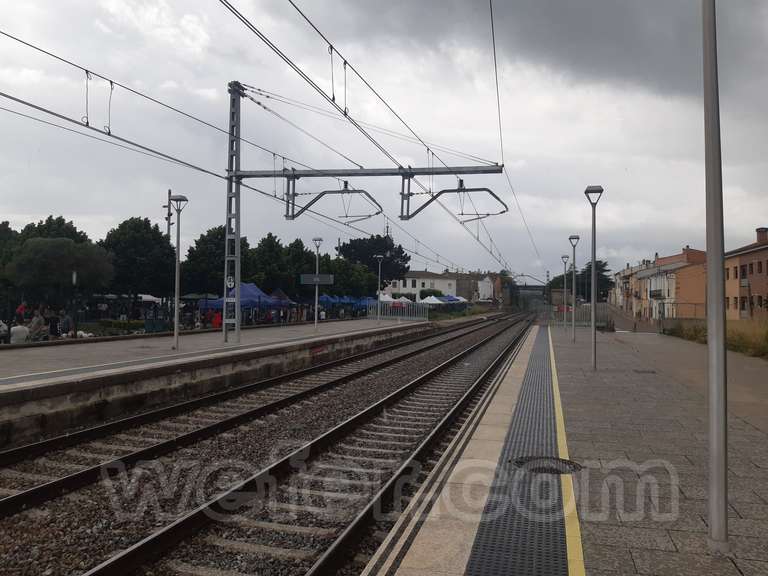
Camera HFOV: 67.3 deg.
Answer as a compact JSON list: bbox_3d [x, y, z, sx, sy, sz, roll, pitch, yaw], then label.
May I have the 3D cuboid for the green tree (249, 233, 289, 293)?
[{"bbox_3d":[-8.711,-0.488,43.500,3.900,7.390,3.900,0,-1,16],"label":"green tree"}]

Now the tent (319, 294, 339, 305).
[{"bbox_3d":[-7.128,2.409,73.976,3.000,3.100,3.000,0,-2,16],"label":"tent"}]

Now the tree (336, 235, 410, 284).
[{"bbox_3d":[-1.694,-1.869,89.840,11.390,12.650,10.500,0,-1,0],"label":"tree"}]

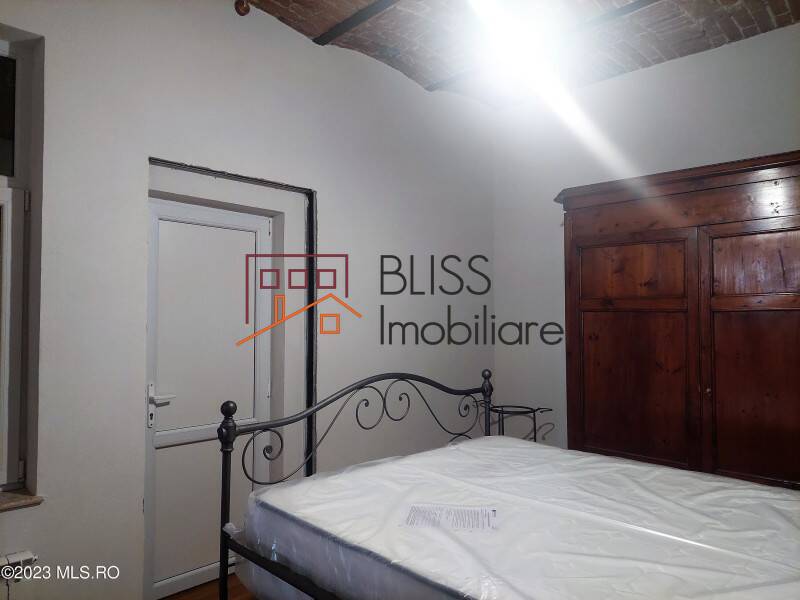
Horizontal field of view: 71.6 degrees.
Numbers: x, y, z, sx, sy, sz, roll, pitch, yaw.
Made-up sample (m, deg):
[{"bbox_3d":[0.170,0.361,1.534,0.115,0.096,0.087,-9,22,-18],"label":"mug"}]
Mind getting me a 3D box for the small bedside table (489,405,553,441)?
[{"bbox_3d":[0.833,1.187,4.034,0.430,0.775,0.430,2,-2,-44],"label":"small bedside table"}]

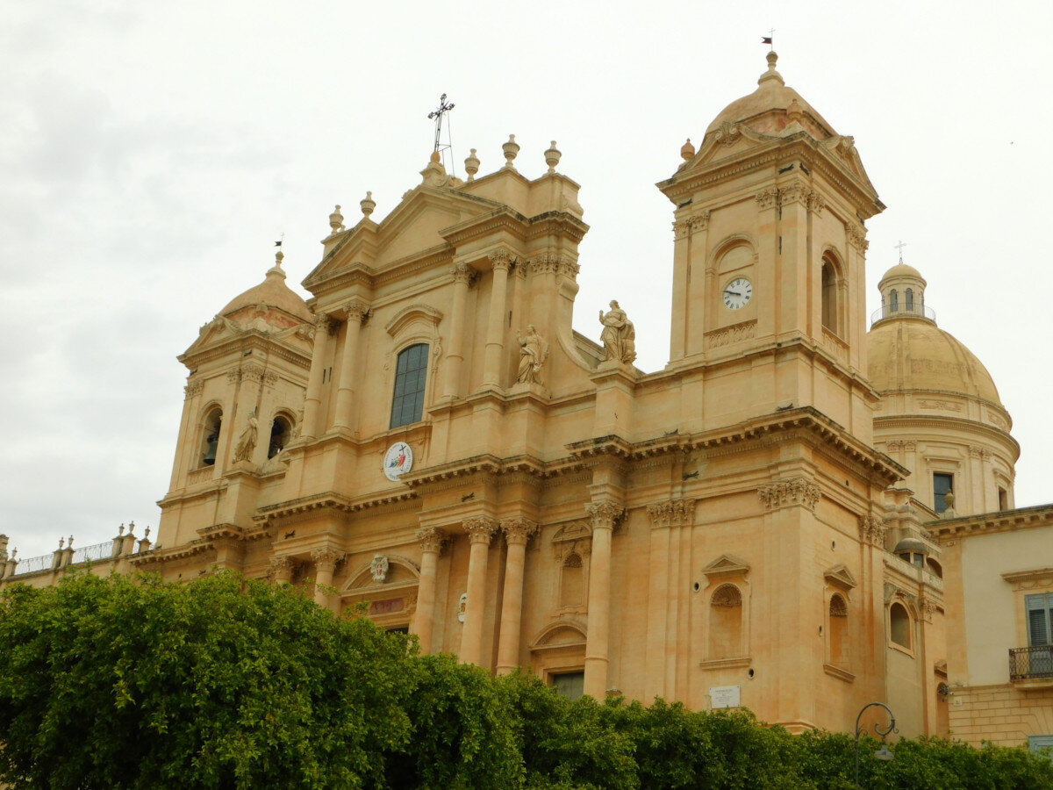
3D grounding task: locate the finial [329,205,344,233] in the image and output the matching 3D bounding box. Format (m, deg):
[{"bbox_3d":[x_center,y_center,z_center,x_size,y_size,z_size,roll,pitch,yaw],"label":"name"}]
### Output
[{"bbox_3d":[-9.728,-8.902,69.813,0.770,1.880,0.770,4,-23,2],"label":"finial"}]

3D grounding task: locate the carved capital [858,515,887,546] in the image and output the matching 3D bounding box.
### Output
[{"bbox_3d":[12.909,5.105,51.396,0.450,1.100,2.000,-15,-29,38],"label":"carved capital"}]

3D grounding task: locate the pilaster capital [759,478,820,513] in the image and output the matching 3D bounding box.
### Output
[{"bbox_3d":[10.114,4.010,52.521,2.001,1.022,1.479,-15,-29,38],"label":"pilaster capital"}]

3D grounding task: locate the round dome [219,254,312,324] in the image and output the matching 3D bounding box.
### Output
[{"bbox_3d":[-13.912,-5.352,75.296,4.736,5.775,4.736,4,-23,2],"label":"round dome"}]

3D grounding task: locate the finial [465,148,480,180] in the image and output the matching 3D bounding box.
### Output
[{"bbox_3d":[-2.538,-10.711,63.905,0.770,1.880,0.770,4,-23,2],"label":"finial"}]

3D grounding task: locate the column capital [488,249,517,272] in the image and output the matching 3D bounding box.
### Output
[{"bbox_3d":[-1.079,-5.871,60.125,0.920,0.950,0.920,-15,-29,38],"label":"column capital"}]

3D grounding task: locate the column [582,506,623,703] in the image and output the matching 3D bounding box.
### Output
[{"bbox_3d":[2.525,8.007,48.566,1.059,8.643,1.059,-14,-29,38],"label":"column"}]

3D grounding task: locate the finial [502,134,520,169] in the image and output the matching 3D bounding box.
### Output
[{"bbox_3d":[-0.730,-11.910,66.987,0.853,1.980,0.853,4,-23,2],"label":"finial"}]

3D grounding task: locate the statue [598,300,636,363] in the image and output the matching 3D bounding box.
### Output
[{"bbox_3d":[3.511,-2.460,52.891,1.424,2.656,1.116,-14,-29,38],"label":"statue"}]

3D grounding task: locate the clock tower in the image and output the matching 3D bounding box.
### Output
[{"bbox_3d":[9.560,-6.011,53.762,6.584,18.056,6.295,-14,-29,38],"label":"clock tower"}]

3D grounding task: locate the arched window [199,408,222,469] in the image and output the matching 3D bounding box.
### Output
[{"bbox_3d":[-16.808,2.283,73.531,1.600,3.350,0.500,-15,-29,38],"label":"arched window"}]

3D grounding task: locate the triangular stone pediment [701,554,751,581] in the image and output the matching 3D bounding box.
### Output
[{"bbox_3d":[6.896,5.788,46.602,1.887,0.616,0.366,-14,-29,38],"label":"triangular stone pediment"}]

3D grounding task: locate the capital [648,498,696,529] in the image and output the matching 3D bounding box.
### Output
[{"bbox_3d":[5.168,4.247,48.953,2.079,1.039,0.539,-14,-29,38],"label":"capital"}]

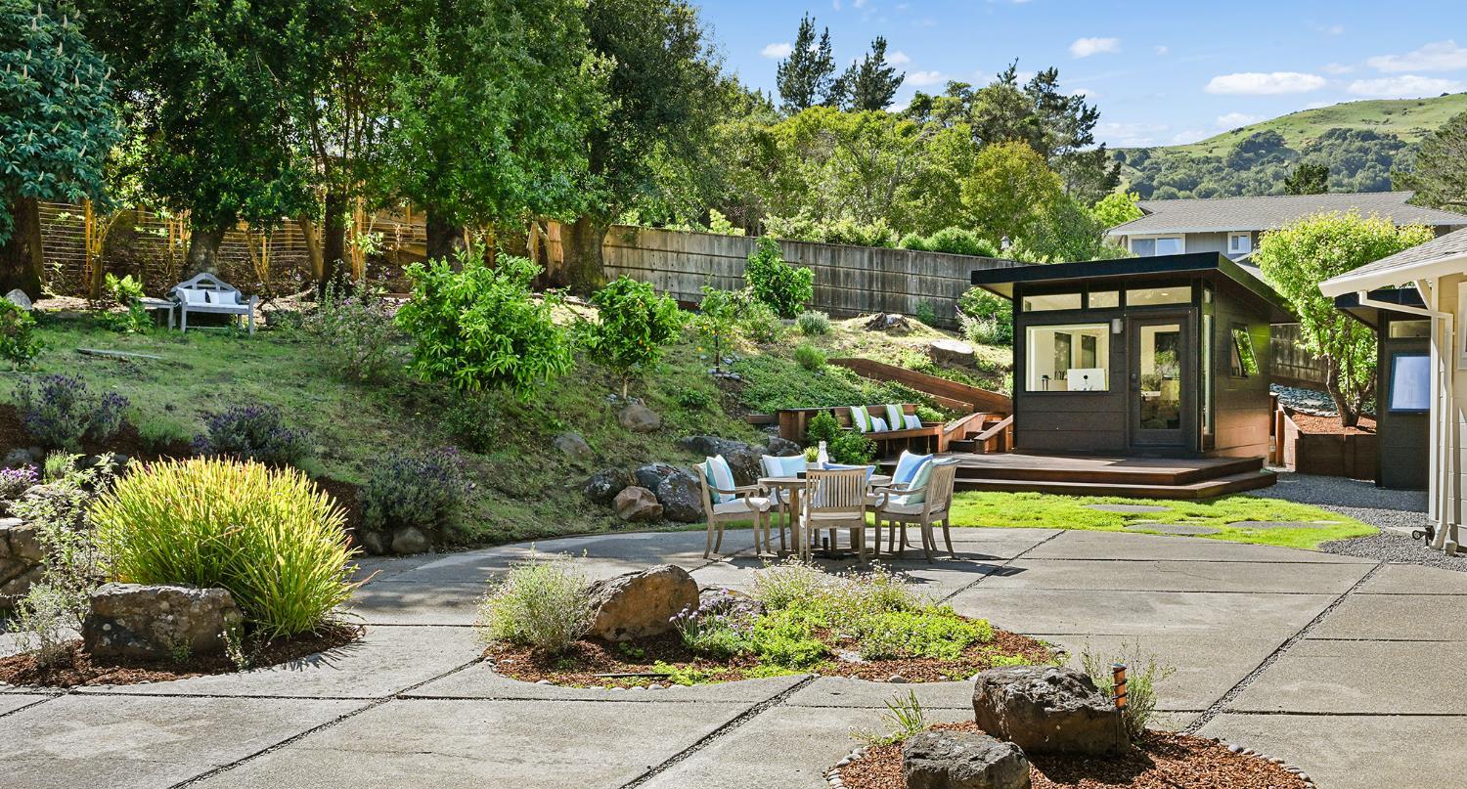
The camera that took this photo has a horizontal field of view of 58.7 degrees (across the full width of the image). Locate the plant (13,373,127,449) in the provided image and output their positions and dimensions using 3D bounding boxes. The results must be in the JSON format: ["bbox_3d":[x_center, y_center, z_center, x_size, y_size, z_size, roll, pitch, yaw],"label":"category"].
[{"bbox_3d":[-6.207,0.161,12.200,1.000,0.710,0.880,0,0,-27],"label":"plant"}]

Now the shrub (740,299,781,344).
[{"bbox_3d":[0.496,-1.340,24.000,0.780,0.860,0.780,0,0,1],"label":"shrub"}]

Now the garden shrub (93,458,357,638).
[{"bbox_3d":[-3.494,0.994,9.000,1.750,1.130,1.600,0,0,0],"label":"garden shrub"}]

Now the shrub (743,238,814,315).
[{"bbox_3d":[0.910,-2.363,26.200,1.350,1.600,1.300,0,0,0],"label":"shrub"}]

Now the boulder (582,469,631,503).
[{"bbox_3d":[-1.509,1.098,15.600,0.610,0.440,0.500,0,0,0],"label":"boulder"}]

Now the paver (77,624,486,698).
[{"bbox_3d":[-2.300,1.565,7.620,2.100,0.100,2.050,0,0,4],"label":"paver"}]

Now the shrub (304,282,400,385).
[{"bbox_3d":[-5.227,-0.819,17.900,1.370,1.380,1.300,0,0,-16],"label":"shrub"}]

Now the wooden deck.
[{"bbox_3d":[4.839,1.099,18.655,4.900,0.280,5.000,0,0,33],"label":"wooden deck"}]

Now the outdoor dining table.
[{"bbox_3d":[0.898,1.182,12.903,1.280,0.730,1.280,0,0,0],"label":"outdoor dining table"}]

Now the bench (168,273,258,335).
[{"bbox_3d":[-8.763,-1.539,22.000,1.380,1.020,0.650,0,0,-41],"label":"bench"}]

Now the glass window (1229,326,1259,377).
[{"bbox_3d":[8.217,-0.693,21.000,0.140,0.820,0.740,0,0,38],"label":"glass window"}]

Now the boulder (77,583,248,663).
[{"bbox_3d":[-3.437,1.371,7.850,0.900,0.420,0.550,0,0,-12],"label":"boulder"}]

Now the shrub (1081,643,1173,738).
[{"bbox_3d":[1.787,1.337,5.900,0.400,0.430,0.360,0,0,0],"label":"shrub"}]

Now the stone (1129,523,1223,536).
[{"bbox_3d":[4.923,1.501,14.500,1.060,0.060,0.820,0,0,0],"label":"stone"}]

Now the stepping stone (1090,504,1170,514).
[{"bbox_3d":[4.982,1.443,16.400,1.030,0.060,0.800,0,0,0],"label":"stepping stone"}]

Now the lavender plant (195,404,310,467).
[{"bbox_3d":[-5.098,0.437,13.800,1.220,0.680,1.050,0,0,-20],"label":"lavender plant"}]

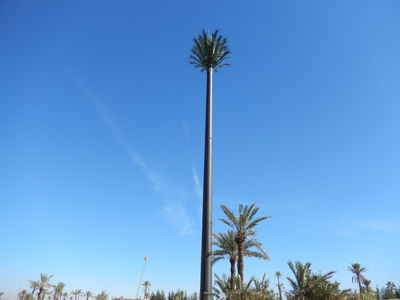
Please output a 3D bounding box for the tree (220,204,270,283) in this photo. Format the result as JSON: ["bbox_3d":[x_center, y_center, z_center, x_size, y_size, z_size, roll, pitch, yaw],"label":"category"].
[{"bbox_3d":[3.658,9.215,23.723,4.700,9.780,4.700,-3,-29,8],"label":"tree"}]

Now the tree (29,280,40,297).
[{"bbox_3d":[-40.765,34.885,69.767,3.300,6.160,3.300,15,-31,-23],"label":"tree"}]

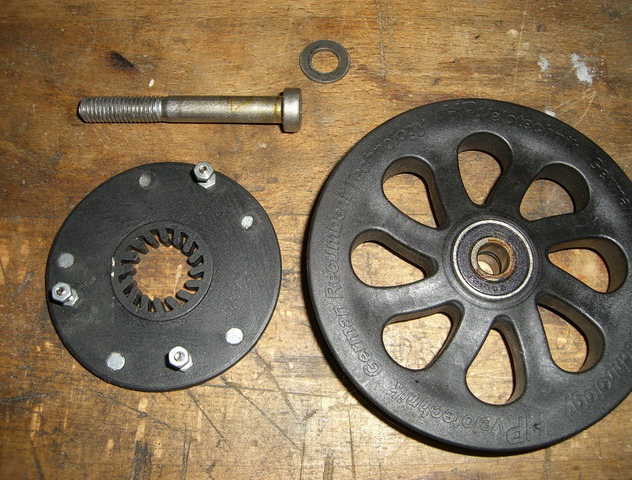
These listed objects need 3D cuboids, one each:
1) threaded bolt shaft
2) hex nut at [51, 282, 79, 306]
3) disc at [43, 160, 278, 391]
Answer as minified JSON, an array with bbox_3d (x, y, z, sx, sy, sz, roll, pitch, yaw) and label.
[{"bbox_3d":[-0.037,-0.039,0.209,0.067,0.013,0.013,0,73,1],"label":"threaded bolt shaft"},{"bbox_3d":[-0.068,0.015,0.190,0.005,0.006,0.005,0,73,-1],"label":"hex nut"},{"bbox_3d":[-0.043,0.009,0.198,0.067,0.005,0.067,0,73,-1],"label":"disc"}]

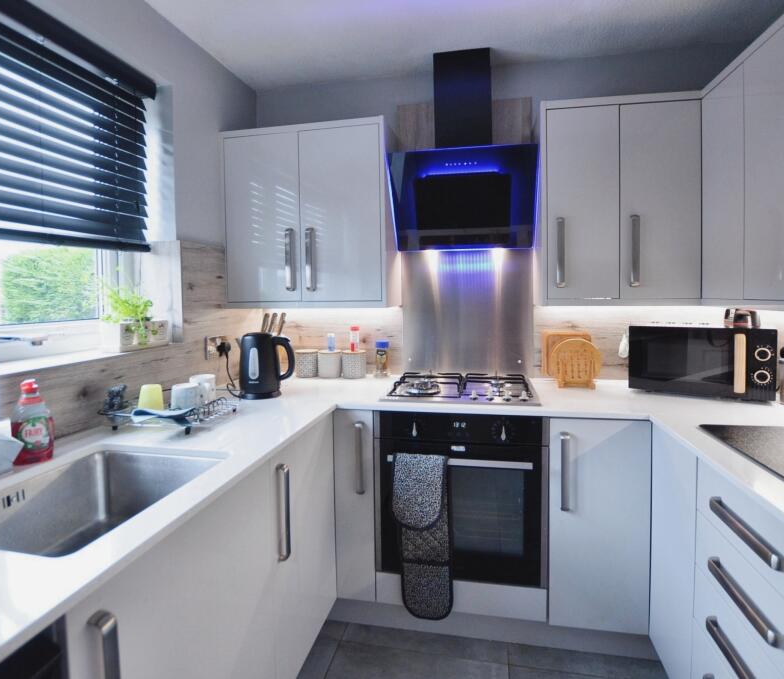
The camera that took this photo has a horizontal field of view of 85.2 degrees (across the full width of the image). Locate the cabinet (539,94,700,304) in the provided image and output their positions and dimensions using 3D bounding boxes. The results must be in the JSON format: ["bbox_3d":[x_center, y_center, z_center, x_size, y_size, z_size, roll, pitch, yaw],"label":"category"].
[{"bbox_3d":[0.869,-0.520,1.725,0.545,0.760,0.326,1,5,11],"label":"cabinet"}]

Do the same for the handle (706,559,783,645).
[{"bbox_3d":[0.703,0.521,0.854,0.030,0.022,0.223,1,5,11],"label":"handle"}]

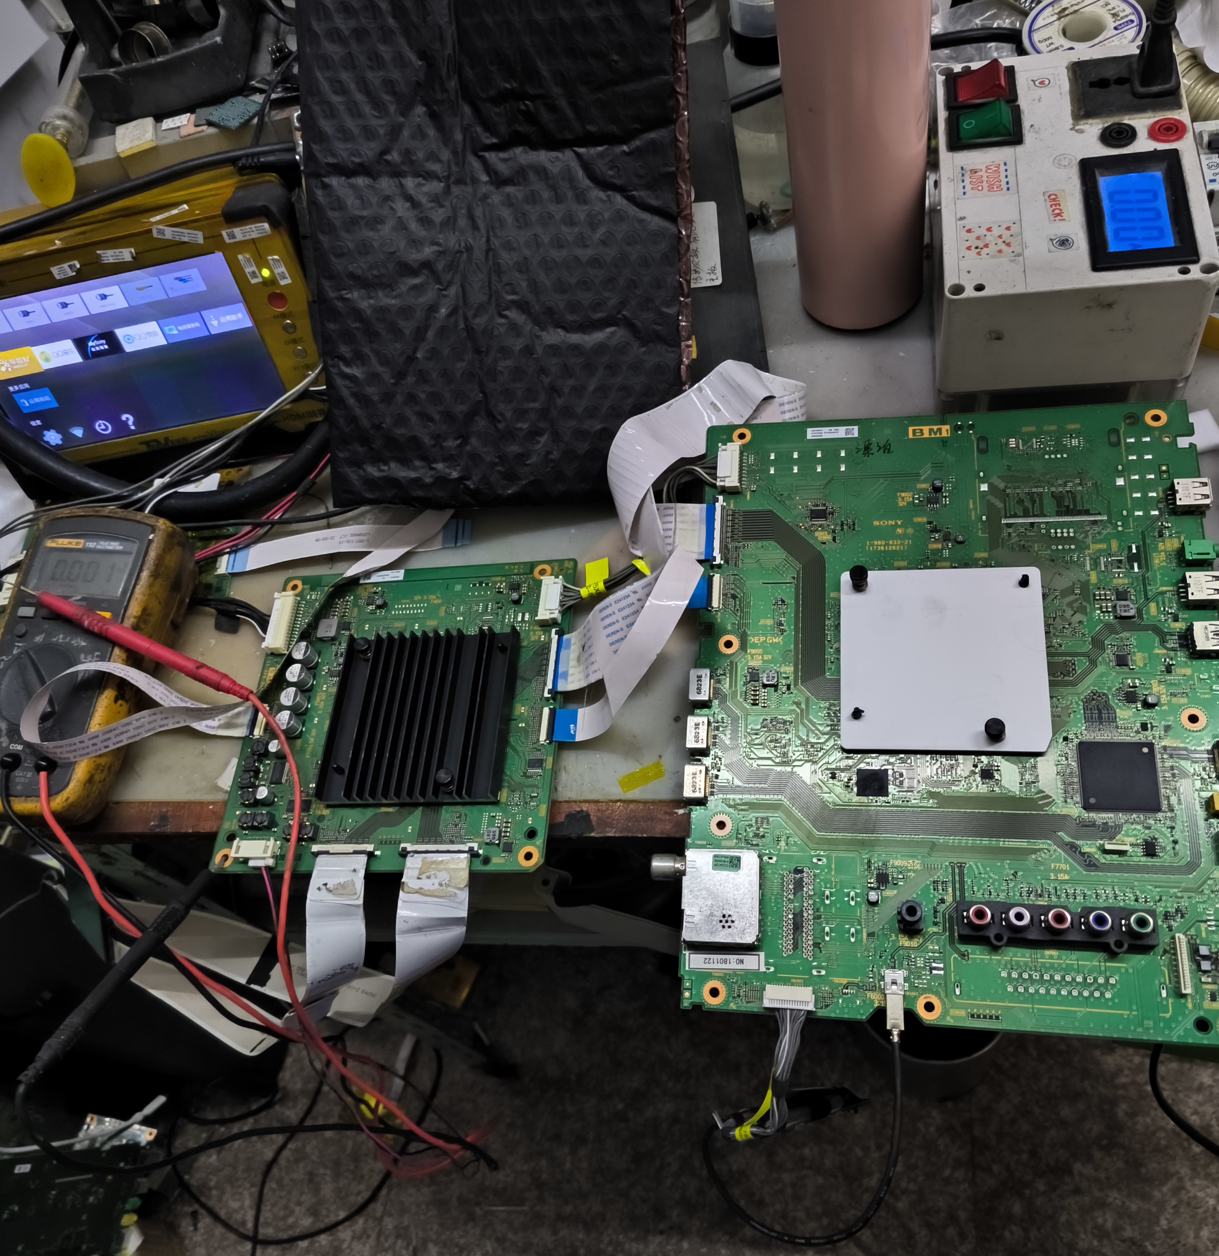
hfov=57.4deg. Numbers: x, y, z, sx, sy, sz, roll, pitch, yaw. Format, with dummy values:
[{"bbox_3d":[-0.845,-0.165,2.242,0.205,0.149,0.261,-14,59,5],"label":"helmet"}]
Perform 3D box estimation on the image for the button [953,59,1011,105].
[{"bbox_3d":[0.195,-0.285,0.581,0.025,0.009,0.019,0,60,14],"label":"button"}]

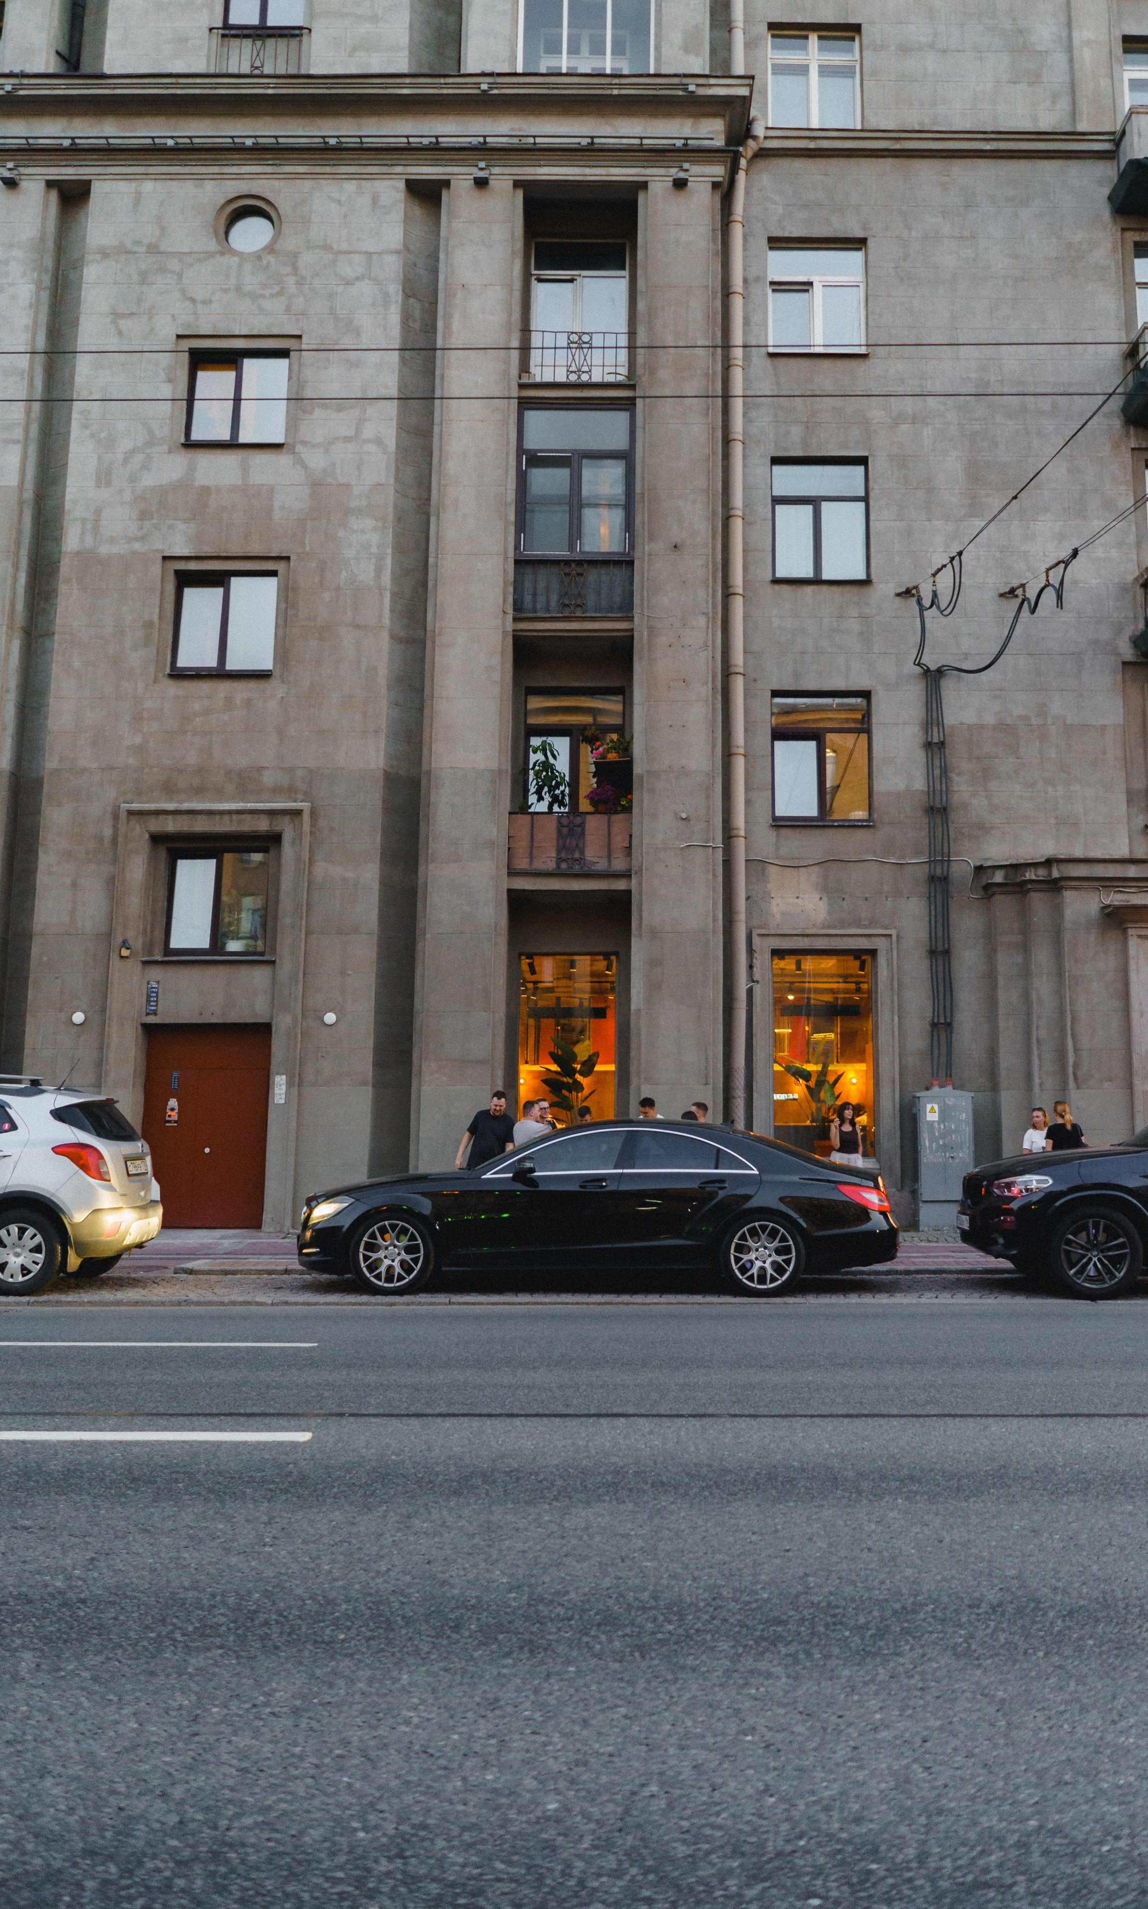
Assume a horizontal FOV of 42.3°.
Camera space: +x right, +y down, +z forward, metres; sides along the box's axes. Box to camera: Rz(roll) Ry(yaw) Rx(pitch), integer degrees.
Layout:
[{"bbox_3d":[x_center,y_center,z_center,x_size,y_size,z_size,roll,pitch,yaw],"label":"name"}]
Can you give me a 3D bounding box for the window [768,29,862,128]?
[{"bbox_3d":[3.414,-12.402,21.103,1.307,1.567,0.150,1,-9,1],"label":"window"}]

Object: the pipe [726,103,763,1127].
[{"bbox_3d":[2.282,-4.322,19.342,0.467,15.157,0.400,1,-9,1],"label":"pipe"}]

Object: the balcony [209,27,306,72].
[{"bbox_3d":[-4.680,-13.453,22.138,1.483,0.860,0.220,1,-10,1],"label":"balcony"}]

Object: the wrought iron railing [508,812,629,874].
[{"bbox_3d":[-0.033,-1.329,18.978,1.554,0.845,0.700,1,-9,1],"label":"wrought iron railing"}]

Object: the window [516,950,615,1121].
[{"bbox_3d":[-0.067,1.280,20.119,1.343,2.600,0.180,1,-10,1],"label":"window"}]

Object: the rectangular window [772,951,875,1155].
[{"bbox_3d":[3.158,1.269,18.830,1.316,2.645,0.150,1,-9,1],"label":"rectangular window"}]

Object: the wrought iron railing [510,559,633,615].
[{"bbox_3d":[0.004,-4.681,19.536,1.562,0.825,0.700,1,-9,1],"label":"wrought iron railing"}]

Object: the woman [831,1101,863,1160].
[{"bbox_3d":[3.300,2.604,17.871,0.460,1.650,0.300,4,-10,-17],"label":"woman"}]

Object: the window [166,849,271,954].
[{"bbox_3d":[-4.851,-0.713,20.291,1.427,1.483,0.180,1,-10,1],"label":"window"}]

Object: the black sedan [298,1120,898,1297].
[{"bbox_3d":[0.200,2.097,12.418,4.940,1.420,1.880,1,-9,1],"label":"black sedan"}]

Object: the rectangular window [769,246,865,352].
[{"bbox_3d":[3.359,-9.046,20.545,1.344,1.677,0.150,1,-9,1],"label":"rectangular window"}]

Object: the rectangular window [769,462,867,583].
[{"bbox_3d":[3.539,-6.238,21.361,1.401,1.873,0.180,1,-10,1],"label":"rectangular window"}]

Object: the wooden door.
[{"bbox_3d":[-4.547,2.132,18.475,1.569,2.537,0.120,1,-9,1],"label":"wooden door"}]

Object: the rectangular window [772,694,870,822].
[{"bbox_3d":[3.462,-2.751,20.772,1.383,1.868,0.180,1,-10,1],"label":"rectangular window"}]

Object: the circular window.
[{"bbox_3d":[-4.708,-10.522,21.694,0.739,0.779,0.200,1,-10,1],"label":"circular window"}]

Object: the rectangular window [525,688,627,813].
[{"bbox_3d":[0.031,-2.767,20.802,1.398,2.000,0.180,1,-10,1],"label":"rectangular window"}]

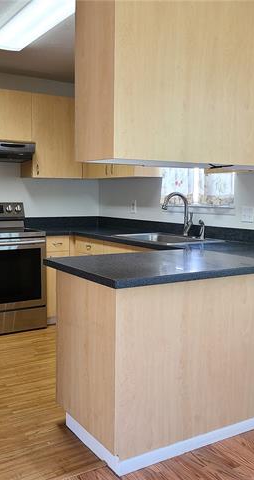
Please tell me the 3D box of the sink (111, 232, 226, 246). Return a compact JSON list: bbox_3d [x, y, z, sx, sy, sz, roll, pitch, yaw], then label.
[{"bbox_3d":[0.313,0.076,3.867,0.535,0.187,0.830,-3,6,-32],"label":"sink"}]

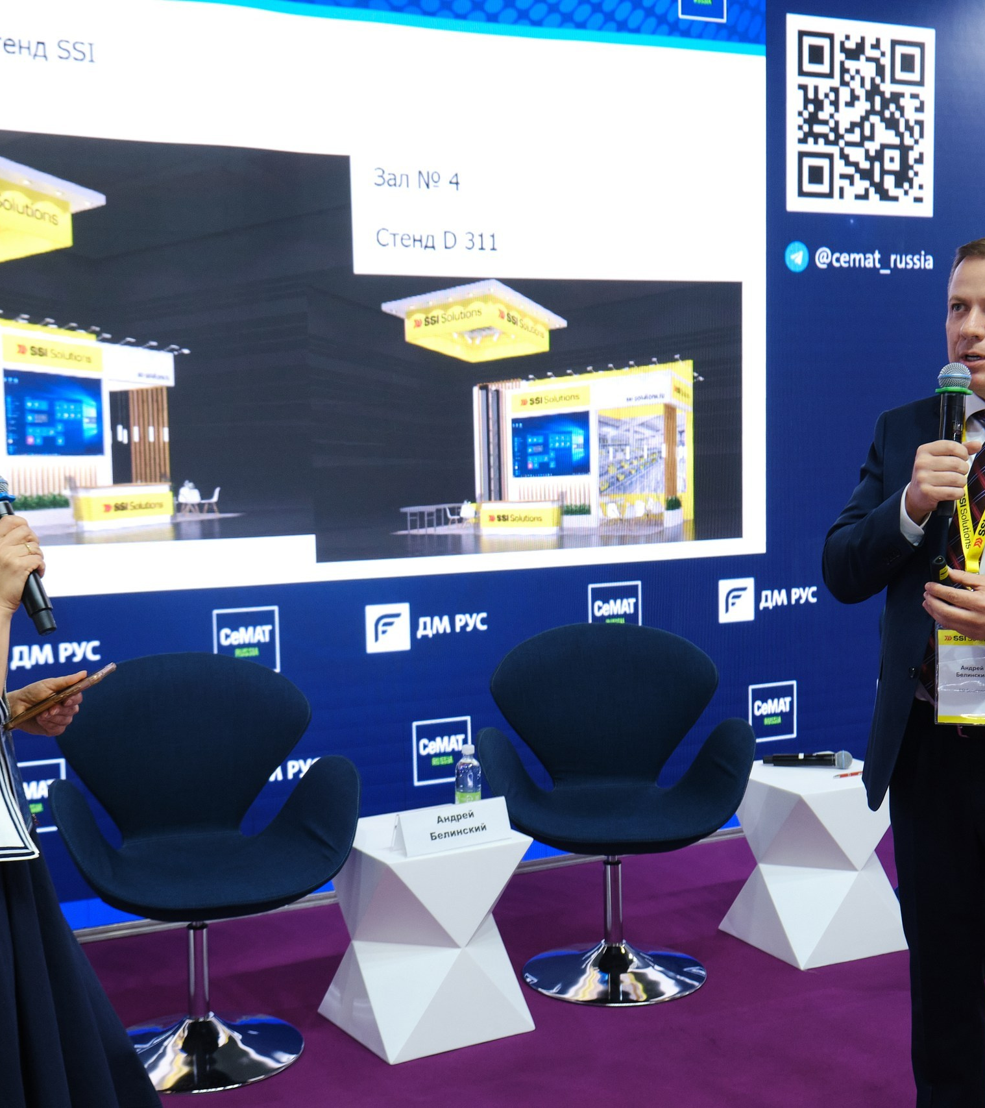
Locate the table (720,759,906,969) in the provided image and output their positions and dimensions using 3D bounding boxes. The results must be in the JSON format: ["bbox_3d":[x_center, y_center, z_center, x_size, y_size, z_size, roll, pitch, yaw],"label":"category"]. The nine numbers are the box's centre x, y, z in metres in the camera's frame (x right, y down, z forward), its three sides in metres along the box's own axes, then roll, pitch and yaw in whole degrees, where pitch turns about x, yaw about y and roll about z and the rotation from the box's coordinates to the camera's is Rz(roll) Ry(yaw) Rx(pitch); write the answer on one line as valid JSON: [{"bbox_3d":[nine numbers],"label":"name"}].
[{"bbox_3d":[0.931,0.868,4.257,0.402,0.486,0.402,-3,5,-25],"label":"table"}]

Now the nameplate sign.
[{"bbox_3d":[-0.094,0.654,3.566,0.290,0.098,0.068,-4,6,-30],"label":"nameplate sign"}]

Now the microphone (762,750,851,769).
[{"bbox_3d":[0.916,0.597,4.281,0.254,0.053,0.051,0,5,13],"label":"microphone"}]

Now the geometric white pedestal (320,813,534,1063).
[{"bbox_3d":[-0.173,0.936,3.711,0.402,0.486,0.402,-4,6,-31],"label":"geometric white pedestal"}]

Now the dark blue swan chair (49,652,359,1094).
[{"bbox_3d":[-0.710,0.742,3.520,0.725,0.925,0.660,-3,5,-19],"label":"dark blue swan chair"}]

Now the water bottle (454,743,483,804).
[{"bbox_3d":[-0.062,0.584,3.704,0.065,0.212,0.065,-1,5,0],"label":"water bottle"}]

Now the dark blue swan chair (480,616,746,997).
[{"bbox_3d":[0.323,0.684,3.963,0.725,0.925,0.660,-1,5,-1],"label":"dark blue swan chair"}]

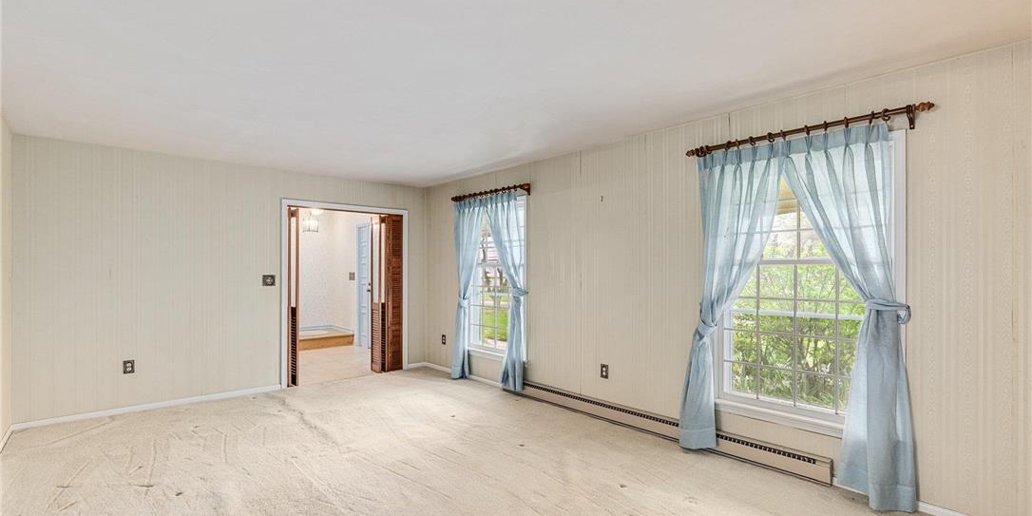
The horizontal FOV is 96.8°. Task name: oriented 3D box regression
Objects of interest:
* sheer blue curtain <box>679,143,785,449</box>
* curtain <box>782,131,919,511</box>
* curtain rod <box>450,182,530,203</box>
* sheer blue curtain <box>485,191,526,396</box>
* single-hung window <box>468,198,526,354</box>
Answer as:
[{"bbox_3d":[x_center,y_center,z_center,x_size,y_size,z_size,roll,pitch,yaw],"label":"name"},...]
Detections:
[{"bbox_3d":[1.473,0.322,3.172,0.157,2.099,0.692,1,-1,-42],"label":"sheer blue curtain"},{"bbox_3d":[1.910,0.314,2.675,0.177,2.106,0.641,1,-1,-42],"label":"curtain"},{"bbox_3d":[-0.313,-0.713,5.196,0.106,0.101,1.394,1,-1,-42],"label":"curtain rod"},{"bbox_3d":[-0.133,0.350,4.940,0.151,2.081,0.641,1,-1,-42],"label":"sheer blue curtain"},{"bbox_3d":[-0.226,0.235,5.238,0.111,1.742,1.096,1,-1,-42],"label":"single-hung window"}]

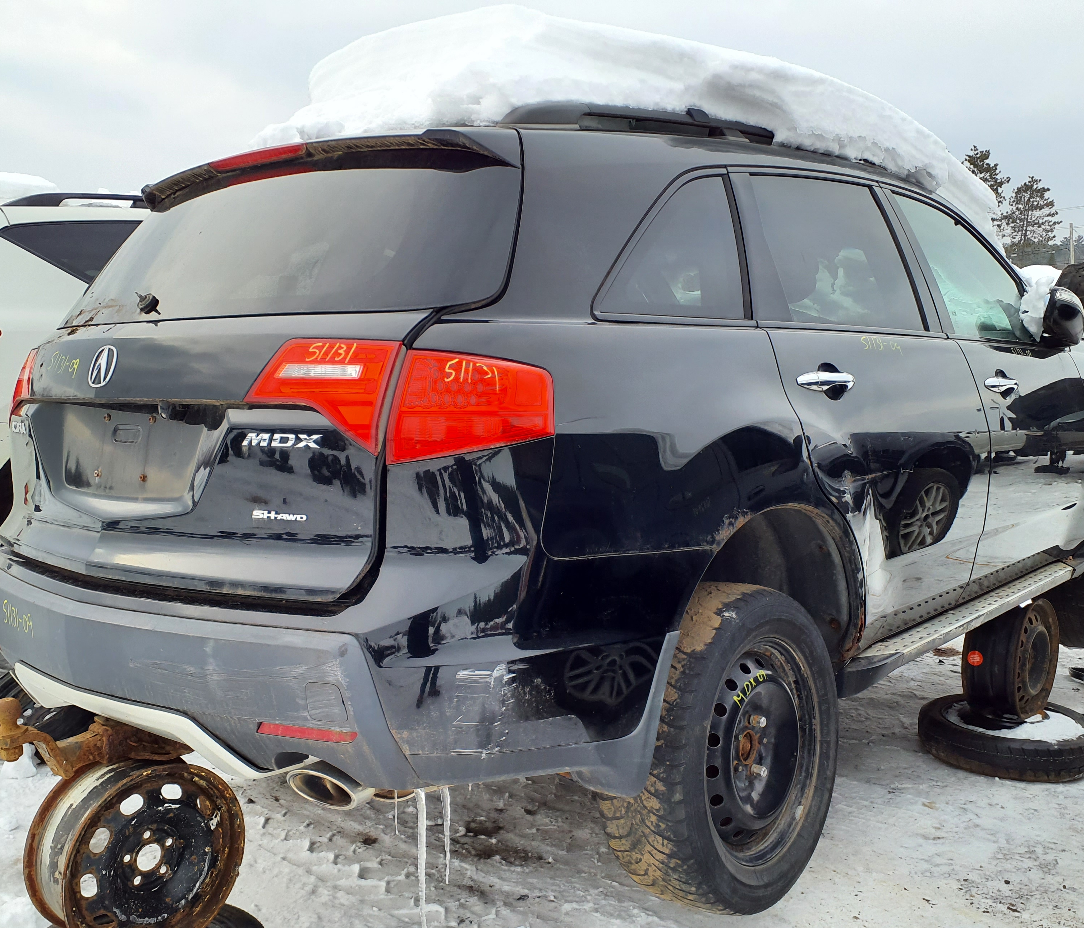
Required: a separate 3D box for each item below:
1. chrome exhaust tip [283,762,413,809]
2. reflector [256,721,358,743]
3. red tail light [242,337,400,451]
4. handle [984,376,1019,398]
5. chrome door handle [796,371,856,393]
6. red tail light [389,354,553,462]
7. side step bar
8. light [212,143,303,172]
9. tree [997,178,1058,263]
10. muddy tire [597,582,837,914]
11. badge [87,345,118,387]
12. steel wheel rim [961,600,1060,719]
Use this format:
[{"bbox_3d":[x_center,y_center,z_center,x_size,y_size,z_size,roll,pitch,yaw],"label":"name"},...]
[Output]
[{"bbox_3d":[-0.294,0.522,1.812,0.207,0.081,0.157,3,6,41],"label":"chrome exhaust tip"},{"bbox_3d":[-0.397,0.452,1.847,0.182,0.022,0.016,1,5,13],"label":"reflector"},{"bbox_3d":[-0.382,-0.119,1.870,0.315,0.200,0.101,1,5,29],"label":"red tail light"},{"bbox_3d":[1.369,-0.237,3.241,0.045,0.048,0.250,4,7,41],"label":"handle"},{"bbox_3d":[0.634,-0.183,2.423,0.051,0.044,0.227,3,6,41],"label":"chrome door handle"},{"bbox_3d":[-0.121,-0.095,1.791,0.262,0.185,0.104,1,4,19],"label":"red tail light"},{"bbox_3d":[1.339,0.458,3.331,0.140,0.085,1.760,4,7,41],"label":"side step bar"},{"bbox_3d":[-0.618,-0.668,2.393,0.345,0.028,0.032,4,7,41],"label":"light"},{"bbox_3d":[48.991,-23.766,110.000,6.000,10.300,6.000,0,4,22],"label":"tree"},{"bbox_3d":[0.411,0.625,2.427,0.237,0.712,0.712,-4,1,42],"label":"muddy tire"},{"bbox_3d":[-0.881,-0.194,2.184,0.095,0.089,0.010,3,-13,41],"label":"badge"},{"bbox_3d":[1.778,0.724,4.130,0.188,0.464,0.464,6,8,43],"label":"steel wheel rim"}]

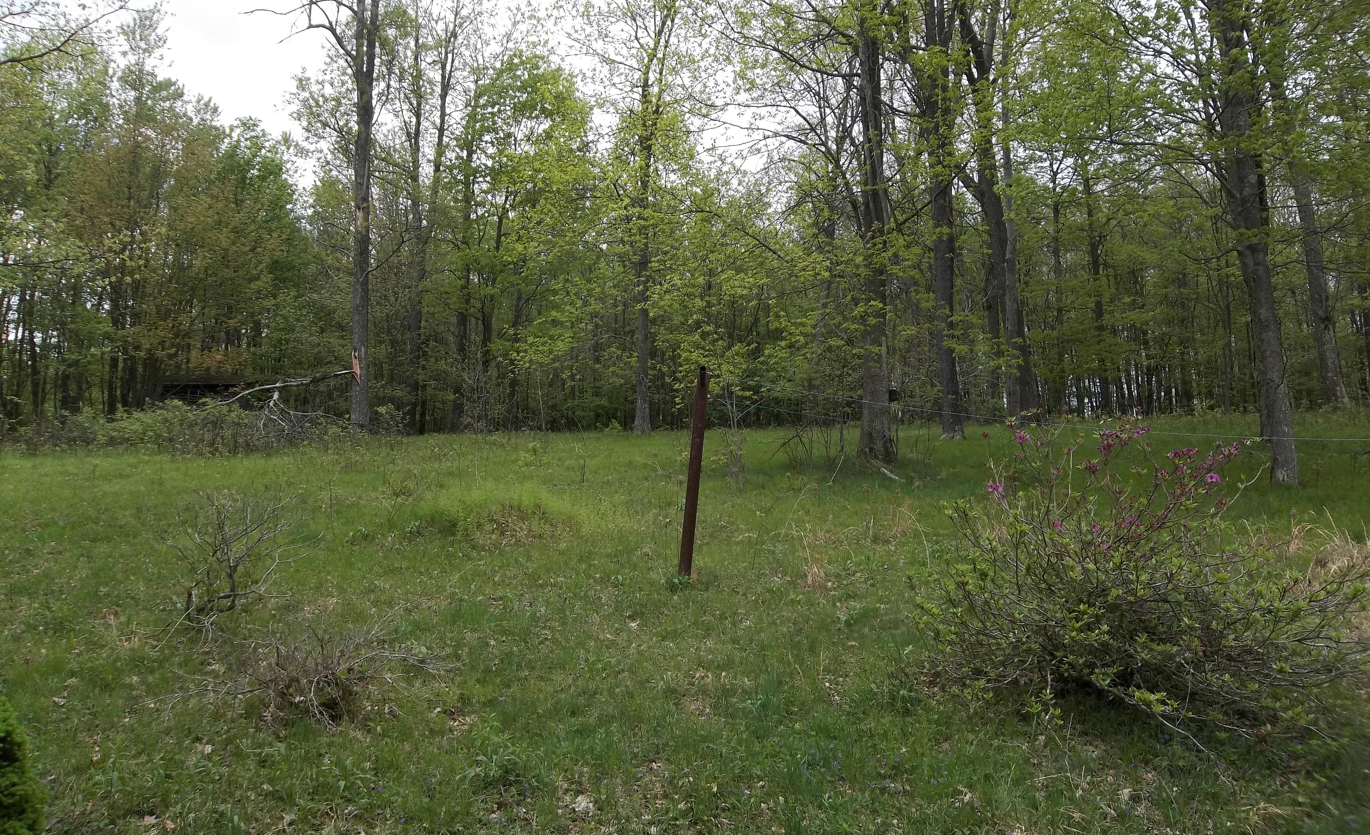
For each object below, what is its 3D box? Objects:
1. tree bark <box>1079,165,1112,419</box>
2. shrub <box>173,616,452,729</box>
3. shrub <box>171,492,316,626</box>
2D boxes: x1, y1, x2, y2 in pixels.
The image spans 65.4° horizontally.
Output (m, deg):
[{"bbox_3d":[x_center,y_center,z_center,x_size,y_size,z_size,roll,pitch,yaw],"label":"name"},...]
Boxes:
[{"bbox_3d":[14.615,-4.585,38.000,0.816,8.935,0.700,-2,-3,21],"label":"tree bark"},{"bbox_3d":[-1.789,1.212,5.200,1.250,0.400,0.850,1,-3,-19],"label":"shrub"},{"bbox_3d":[-3.048,0.945,7.400,0.930,0.840,0.800,1,-3,-22],"label":"shrub"}]

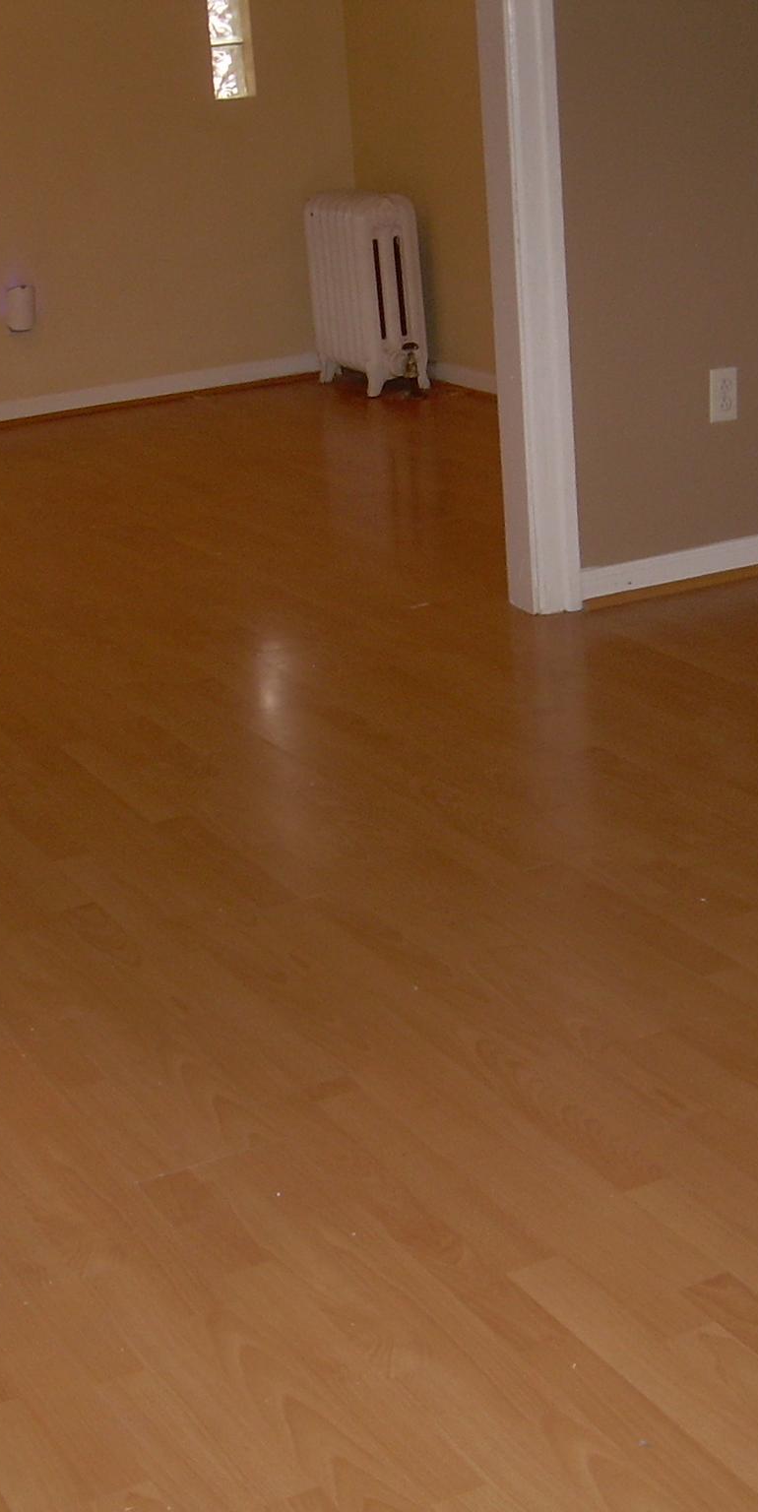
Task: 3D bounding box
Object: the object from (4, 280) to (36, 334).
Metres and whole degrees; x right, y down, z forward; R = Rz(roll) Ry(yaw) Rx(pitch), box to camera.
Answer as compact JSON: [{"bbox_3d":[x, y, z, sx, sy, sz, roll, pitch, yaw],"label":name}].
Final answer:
[{"bbox_3d":[-1.153,-1.440,7.123,0.083,0.138,0.060,-14,21,-25],"label":"object"}]

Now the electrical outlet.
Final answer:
[{"bbox_3d":[0.729,-0.761,4.673,0.071,0.115,0.010,-14,21,-25],"label":"electrical outlet"}]

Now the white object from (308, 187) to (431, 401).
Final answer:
[{"bbox_3d":[-0.047,-1.542,7.338,0.220,0.650,0.430,-14,21,-25],"label":"white object"}]

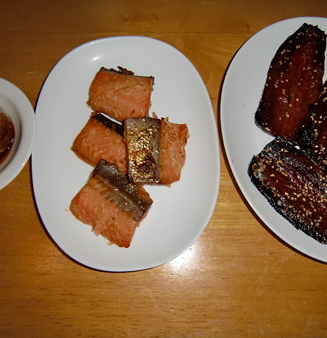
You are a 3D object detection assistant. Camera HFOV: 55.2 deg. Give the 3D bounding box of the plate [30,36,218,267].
[{"bbox_3d":[-0.041,-0.025,0.344,0.197,0.026,0.260,-4,76,-1],"label":"plate"}]

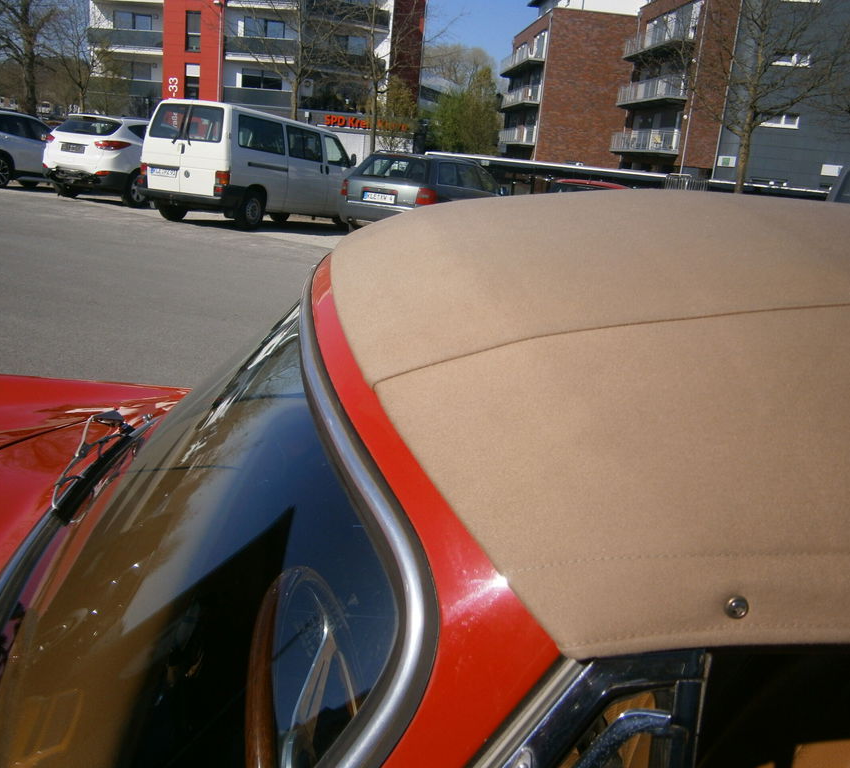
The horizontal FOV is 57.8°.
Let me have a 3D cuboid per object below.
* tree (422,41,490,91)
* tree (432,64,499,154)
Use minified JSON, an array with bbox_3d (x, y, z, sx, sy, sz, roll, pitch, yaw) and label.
[{"bbox_3d":[2.623,-26.394,75.618,9.500,13.310,9.500,5,16,0],"label":"tree"},{"bbox_3d":[2.102,-13.955,42.766,4.600,7.110,4.600,6,16,1],"label":"tree"}]

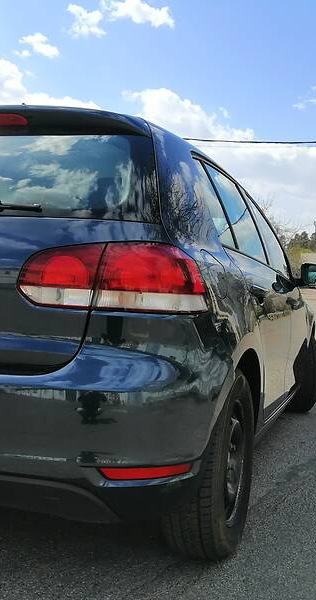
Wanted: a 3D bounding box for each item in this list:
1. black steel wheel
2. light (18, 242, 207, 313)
[{"bbox_3d":[0.171,0.544,2.063,0.205,0.635,0.635,3,2,19],"label":"black steel wheel"},{"bbox_3d":[-0.103,-0.061,1.562,0.460,0.185,0.210,3,2,9],"label":"light"}]

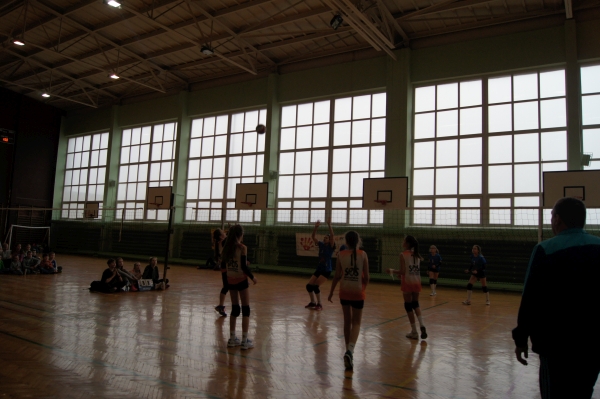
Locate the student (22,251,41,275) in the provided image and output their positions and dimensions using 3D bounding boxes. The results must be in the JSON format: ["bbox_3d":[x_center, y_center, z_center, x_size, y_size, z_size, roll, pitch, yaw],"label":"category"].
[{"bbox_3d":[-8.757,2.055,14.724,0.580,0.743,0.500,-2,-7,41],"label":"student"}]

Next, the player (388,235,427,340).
[{"bbox_3d":[1.672,1.319,6.862,0.420,1.537,0.520,5,-6,-25],"label":"player"}]

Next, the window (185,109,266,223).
[{"bbox_3d":[-3.706,-1.636,22.727,5.350,5.500,0.200,-1,-6,32],"label":"window"}]

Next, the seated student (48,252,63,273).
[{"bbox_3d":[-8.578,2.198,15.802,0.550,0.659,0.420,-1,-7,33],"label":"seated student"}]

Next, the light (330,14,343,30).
[{"bbox_3d":[1.209,-5.863,14.894,0.400,0.420,0.360,-1,-7,32],"label":"light"}]

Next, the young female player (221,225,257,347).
[{"bbox_3d":[-0.778,1.147,6.005,0.450,1.619,0.340,0,-6,24],"label":"young female player"}]

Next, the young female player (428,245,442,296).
[{"bbox_3d":[4.035,2.111,13.452,0.430,1.488,0.320,-2,-7,40],"label":"young female player"}]

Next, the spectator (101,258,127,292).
[{"bbox_3d":[-4.659,1.886,11.309,0.600,0.795,0.480,1,-5,12],"label":"spectator"}]

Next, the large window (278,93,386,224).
[{"bbox_3d":[1.321,-1.712,19.620,5.350,5.500,0.200,-1,-6,32],"label":"large window"}]

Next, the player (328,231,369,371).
[{"bbox_3d":[0.584,1.110,5.128,0.430,1.509,0.480,1,-6,12],"label":"player"}]

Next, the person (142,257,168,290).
[{"bbox_3d":[-3.808,1.955,11.943,0.600,0.845,0.480,-1,-6,33],"label":"person"}]

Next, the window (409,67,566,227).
[{"bbox_3d":[6.722,-1.793,16.282,5.350,5.500,0.200,-1,-6,32],"label":"window"}]

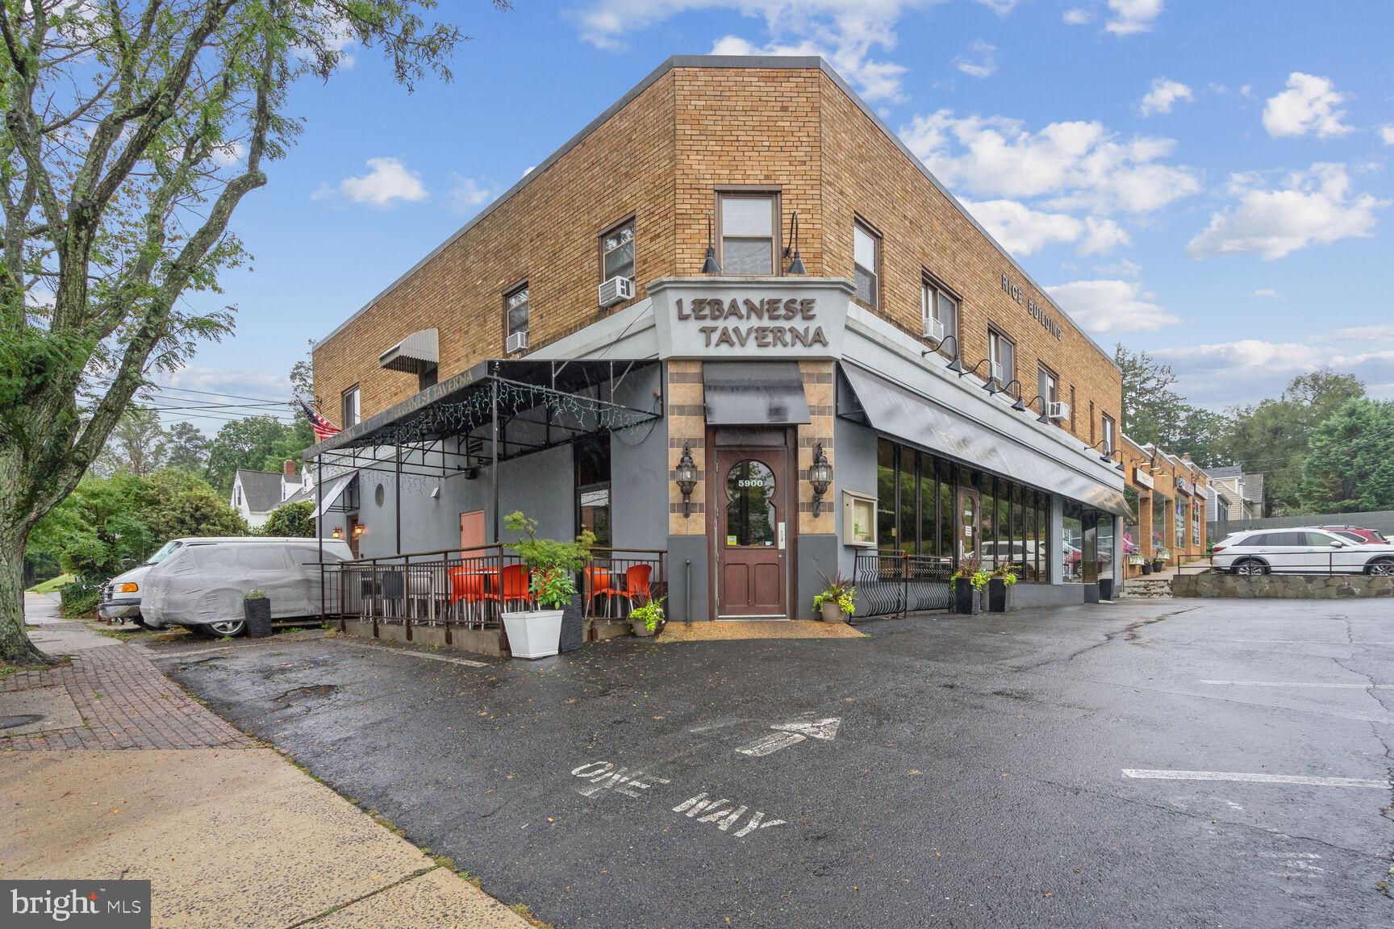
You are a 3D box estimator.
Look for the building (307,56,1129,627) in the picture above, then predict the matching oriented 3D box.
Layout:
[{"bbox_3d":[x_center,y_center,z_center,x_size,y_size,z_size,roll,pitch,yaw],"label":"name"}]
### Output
[{"bbox_3d":[1.317,0.405,20.503,17.000,7.800,19.400,-8,-12,43],"label":"building"}]

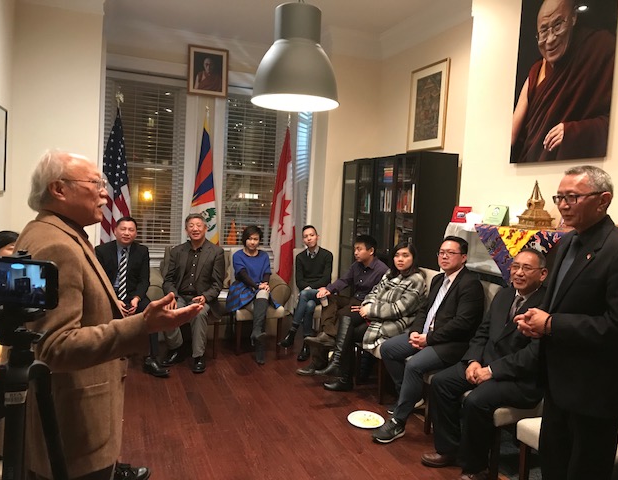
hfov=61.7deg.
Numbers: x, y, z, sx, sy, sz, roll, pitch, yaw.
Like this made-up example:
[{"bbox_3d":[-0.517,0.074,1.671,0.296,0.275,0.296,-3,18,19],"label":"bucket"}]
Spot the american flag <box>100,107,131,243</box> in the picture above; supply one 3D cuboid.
[{"bbox_3d":[-2.200,-0.477,5.938,0.360,2.050,0.250,1,4,-21],"label":"american flag"}]

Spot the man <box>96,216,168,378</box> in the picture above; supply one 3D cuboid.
[{"bbox_3d":[-1.546,0.452,4.448,0.570,1.290,0.760,0,5,-36],"label":"man"}]

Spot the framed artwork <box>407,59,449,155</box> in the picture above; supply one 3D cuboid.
[{"bbox_3d":[1.213,-1.337,5.260,0.035,0.860,0.670,1,4,-21],"label":"framed artwork"}]

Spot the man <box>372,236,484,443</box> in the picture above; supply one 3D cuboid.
[{"bbox_3d":[0.765,0.621,3.627,0.880,1.310,0.580,0,5,-36],"label":"man"}]

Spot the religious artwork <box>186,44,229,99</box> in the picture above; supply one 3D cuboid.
[{"bbox_3d":[-1.089,-1.816,5.595,0.435,0.525,0.030,1,4,-22],"label":"religious artwork"}]

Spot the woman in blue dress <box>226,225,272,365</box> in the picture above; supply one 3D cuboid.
[{"bbox_3d":[-0.590,0.484,5.018,0.470,1.250,0.720,1,4,-22],"label":"woman in blue dress"}]

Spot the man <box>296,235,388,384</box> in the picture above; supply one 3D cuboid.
[{"bbox_3d":[0.268,0.556,4.784,0.930,1.230,0.550,1,5,-30],"label":"man"}]

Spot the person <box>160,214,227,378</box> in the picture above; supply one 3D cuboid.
[{"bbox_3d":[-1.029,0.423,4.618,0.560,1.310,0.780,2,4,-13],"label":"person"}]

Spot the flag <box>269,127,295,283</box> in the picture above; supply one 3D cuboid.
[{"bbox_3d":[-0.311,-0.372,5.637,0.250,1.700,0.190,1,4,-22],"label":"flag"}]

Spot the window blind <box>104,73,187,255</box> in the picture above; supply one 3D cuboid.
[{"bbox_3d":[-2.103,-0.964,6.576,1.010,2.160,0.070,1,4,-21],"label":"window blind"}]

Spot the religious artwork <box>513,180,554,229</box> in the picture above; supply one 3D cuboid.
[{"bbox_3d":[1.411,-0.221,3.236,0.190,0.300,0.190,1,4,-21],"label":"religious artwork"}]

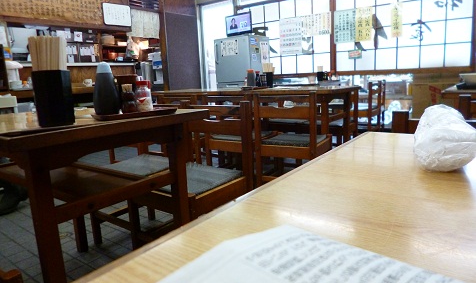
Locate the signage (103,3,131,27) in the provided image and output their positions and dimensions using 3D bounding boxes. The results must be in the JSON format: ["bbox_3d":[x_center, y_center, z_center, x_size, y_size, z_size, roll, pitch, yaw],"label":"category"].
[{"bbox_3d":[-1.540,-1.610,4.200,0.015,0.270,0.410,5,13,35],"label":"signage"}]

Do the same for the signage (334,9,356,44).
[{"bbox_3d":[1.345,-1.435,4.132,0.280,0.415,0.010,4,12,31],"label":"signage"}]

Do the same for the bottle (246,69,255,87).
[{"bbox_3d":[0.132,-0.639,3.350,0.077,0.175,0.077,5,13,37],"label":"bottle"}]

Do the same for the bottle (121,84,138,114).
[{"bbox_3d":[-0.373,-0.148,1.133,0.050,0.095,0.050,5,13,37],"label":"bottle"}]

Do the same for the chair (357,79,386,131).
[{"bbox_3d":[1.338,-0.290,3.644,0.390,0.712,0.390,5,13,37],"label":"chair"}]

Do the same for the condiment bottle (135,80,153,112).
[{"bbox_3d":[-0.338,-0.164,1.180,0.056,0.106,0.056,5,13,37],"label":"condiment bottle"}]

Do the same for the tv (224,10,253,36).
[{"bbox_3d":[0.010,-1.507,4.250,0.425,0.270,0.100,5,13,35],"label":"tv"}]

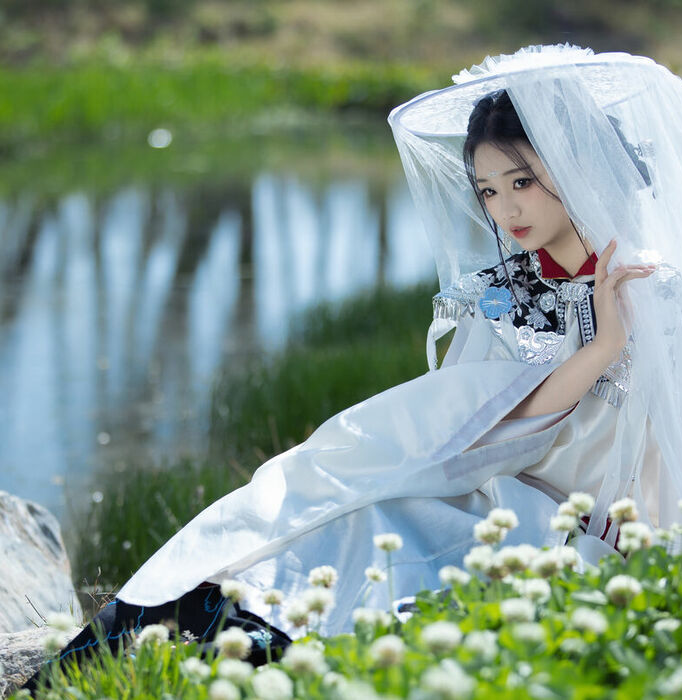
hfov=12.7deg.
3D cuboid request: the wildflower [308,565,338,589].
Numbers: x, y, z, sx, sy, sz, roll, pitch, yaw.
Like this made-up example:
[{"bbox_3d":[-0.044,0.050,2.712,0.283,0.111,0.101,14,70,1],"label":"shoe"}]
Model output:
[{"bbox_3d":[-0.022,0.287,3.887,0.035,0.029,0.035,0,7,0],"label":"wildflower"}]

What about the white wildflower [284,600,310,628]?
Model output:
[{"bbox_3d":[-0.056,0.341,3.950,0.032,0.034,0.031,0,7,0],"label":"white wildflower"}]

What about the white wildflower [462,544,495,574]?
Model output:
[{"bbox_3d":[0.179,0.273,3.995,0.038,0.037,0.038,0,7,0],"label":"white wildflower"}]

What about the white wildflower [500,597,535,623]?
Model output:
[{"bbox_3d":[0.207,0.305,3.600,0.038,0.028,0.037,0,7,0],"label":"white wildflower"}]

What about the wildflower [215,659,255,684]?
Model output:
[{"bbox_3d":[-0.117,0.355,3.382,0.038,0.027,0.038,0,7,0],"label":"wildflower"}]

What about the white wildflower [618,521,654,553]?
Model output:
[{"bbox_3d":[0.390,0.247,4.050,0.043,0.039,0.041,0,7,0],"label":"white wildflower"}]

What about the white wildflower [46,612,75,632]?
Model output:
[{"bbox_3d":[-0.332,0.323,3.624,0.030,0.022,0.030,0,7,0],"label":"white wildflower"}]

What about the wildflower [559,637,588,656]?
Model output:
[{"bbox_3d":[0.292,0.373,3.850,0.037,0.024,0.030,0,6,0],"label":"wildflower"}]

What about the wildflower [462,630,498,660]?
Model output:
[{"bbox_3d":[0.157,0.333,3.450,0.038,0.031,0.037,0,7,0],"label":"wildflower"}]

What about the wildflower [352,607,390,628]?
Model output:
[{"bbox_3d":[0.042,0.371,4.250,0.051,0.030,0.037,0,6,0],"label":"wildflower"}]

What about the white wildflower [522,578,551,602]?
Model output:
[{"bbox_3d":[0.237,0.292,3.720,0.032,0.027,0.031,0,7,0],"label":"white wildflower"}]

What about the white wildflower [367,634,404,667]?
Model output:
[{"bbox_3d":[0.058,0.383,3.900,0.044,0.039,0.043,0,7,0],"label":"white wildflower"}]

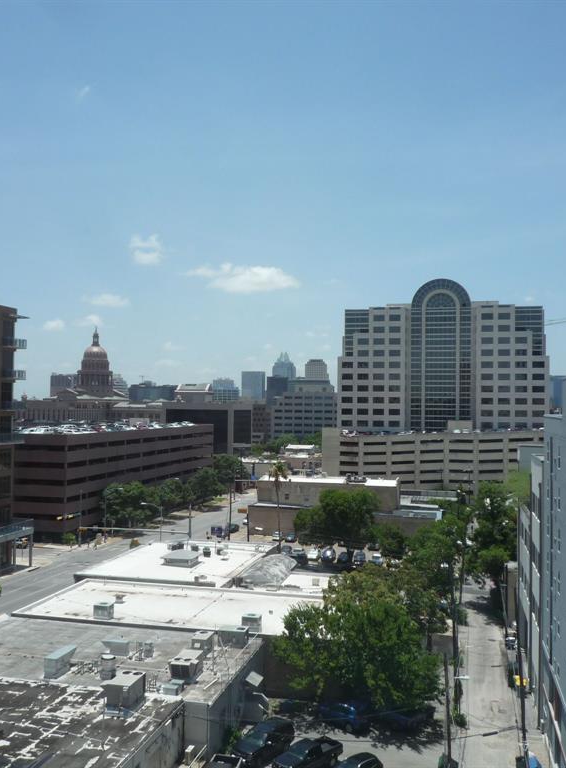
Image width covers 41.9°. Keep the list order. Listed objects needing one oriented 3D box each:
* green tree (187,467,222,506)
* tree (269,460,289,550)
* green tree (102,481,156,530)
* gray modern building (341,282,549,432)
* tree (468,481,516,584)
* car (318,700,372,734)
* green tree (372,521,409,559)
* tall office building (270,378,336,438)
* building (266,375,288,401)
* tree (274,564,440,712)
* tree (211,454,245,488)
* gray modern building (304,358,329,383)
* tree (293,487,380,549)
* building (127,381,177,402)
[{"bbox_3d":[-22.349,28.996,209.834,9.660,11.140,9.660,1,-2,0],"label":"green tree"},{"bbox_3d":[-0.592,21.129,125.000,3.500,16.400,3.500,1,-2,0],"label":"tree"},{"bbox_3d":[-33.482,26.158,159.843,11.680,10.560,11.100,0,-2,14],"label":"green tree"},{"bbox_3d":[57.940,0.303,272.136,70.000,71.500,40.000,0,-2,14],"label":"gray modern building"},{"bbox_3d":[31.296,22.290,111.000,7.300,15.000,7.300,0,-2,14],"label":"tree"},{"bbox_3d":[5.022,27.234,60.632,4.250,1.500,1.780,-1,-2,41],"label":"car"},{"bbox_3d":[18.290,26.963,127.000,6.200,6.200,6.000,0,-2,14],"label":"green tree"},{"bbox_3d":[21.448,21.091,454.699,47.060,47.360,42.000,0,-2,14],"label":"tall office building"},{"bbox_3d":[-8.791,34.941,1310.203,33.000,94.900,33.000,0,-2,14],"label":"building"},{"bbox_3d":[6.058,20.919,61.339,13.810,10.820,13.120,0,-2,14],"label":"tree"},{"bbox_3d":[-17.462,29.335,235.796,10.850,13.680,10.850,1,-2,0],"label":"tree"},{"bbox_3d":[56.923,16.177,1268.213,48.000,120.000,48.000,0,-2,14],"label":"gray modern building"},{"bbox_3d":[8.642,23.882,124.815,14.540,12.440,13.810,0,-2,14],"label":"tree"},{"bbox_3d":[-162.663,31.173,919.090,56.000,61.130,50.000,0,-2,14],"label":"building"}]

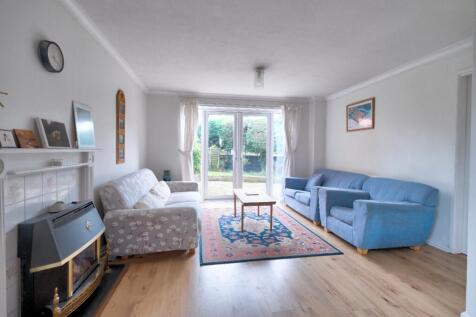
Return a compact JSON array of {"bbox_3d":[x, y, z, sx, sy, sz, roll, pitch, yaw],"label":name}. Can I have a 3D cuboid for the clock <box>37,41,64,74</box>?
[{"bbox_3d":[-1.400,-0.766,1.601,0.055,0.210,0.210,0,2,-10],"label":"clock"}]

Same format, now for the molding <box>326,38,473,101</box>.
[{"bbox_3d":[2.199,-1.299,3.468,0.102,0.102,2.588,0,2,-10],"label":"molding"}]

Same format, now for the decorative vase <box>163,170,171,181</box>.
[{"bbox_3d":[-1.442,0.364,4.277,0.158,0.226,0.158,0,2,-10],"label":"decorative vase"}]

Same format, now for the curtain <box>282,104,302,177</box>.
[{"bbox_3d":[1.313,-0.178,5.046,0.520,2.237,0.147,0,2,-10],"label":"curtain"}]

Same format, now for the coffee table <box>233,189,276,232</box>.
[{"bbox_3d":[0.214,0.804,3.321,0.497,0.435,0.904,0,2,-10],"label":"coffee table"}]

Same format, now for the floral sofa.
[{"bbox_3d":[-1.090,0.613,3.109,1.062,0.808,1.853,0,2,-10],"label":"floral sofa"}]

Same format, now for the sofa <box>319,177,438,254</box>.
[{"bbox_3d":[1.756,0.684,2.778,1.051,0.740,0.893,0,2,-10],"label":"sofa"}]

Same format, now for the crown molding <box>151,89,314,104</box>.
[{"bbox_3d":[-0.075,-1.408,4.840,3.831,0.096,0.102,0,2,-10],"label":"crown molding"}]

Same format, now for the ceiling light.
[{"bbox_3d":[0.327,-1.213,3.165,0.152,0.311,0.153,0,2,-10],"label":"ceiling light"}]

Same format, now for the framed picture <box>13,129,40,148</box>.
[{"bbox_3d":[-1.320,-0.121,1.323,0.020,0.115,0.152,-14,4,-10],"label":"framed picture"}]

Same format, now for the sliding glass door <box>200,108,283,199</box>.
[{"bbox_3d":[0.115,-0.103,5.001,1.989,2.113,0.102,0,2,-10],"label":"sliding glass door"}]

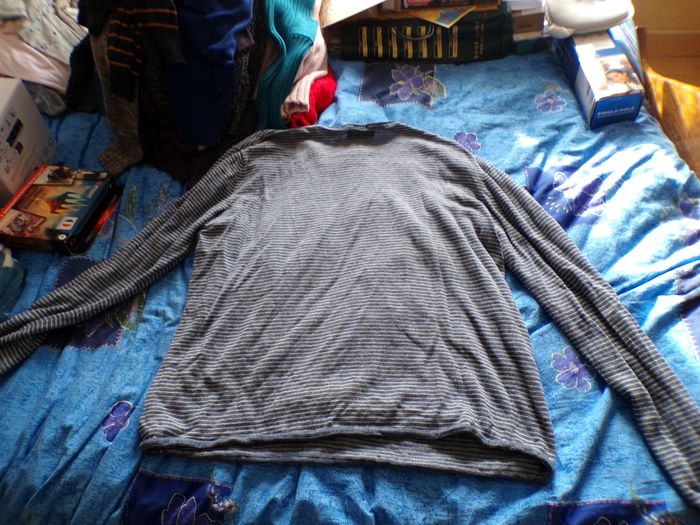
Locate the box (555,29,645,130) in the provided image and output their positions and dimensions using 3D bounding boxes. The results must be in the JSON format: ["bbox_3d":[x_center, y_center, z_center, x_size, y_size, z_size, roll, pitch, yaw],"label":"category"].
[{"bbox_3d":[0.526,-0.418,1.035,0.086,0.079,0.280,-8,57,12],"label":"box"}]

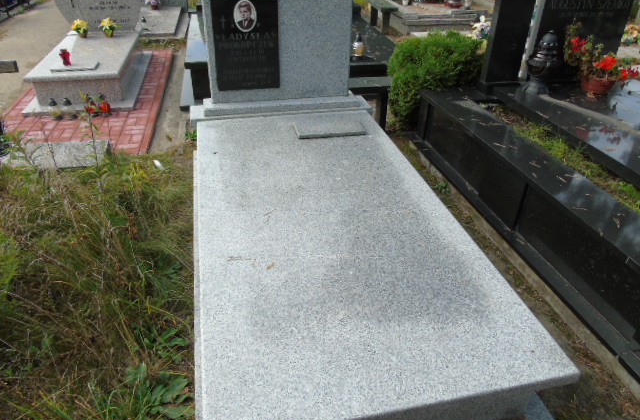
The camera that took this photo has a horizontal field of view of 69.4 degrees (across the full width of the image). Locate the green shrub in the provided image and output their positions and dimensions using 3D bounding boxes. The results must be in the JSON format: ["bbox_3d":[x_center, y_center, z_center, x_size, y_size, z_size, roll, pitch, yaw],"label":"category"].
[{"bbox_3d":[1.126,-1.350,4.610,0.920,0.800,0.720,-5,33,-11],"label":"green shrub"}]

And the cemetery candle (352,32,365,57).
[{"bbox_3d":[0.427,-1.772,4.958,0.110,0.235,0.110,-5,33,-11],"label":"cemetery candle"}]

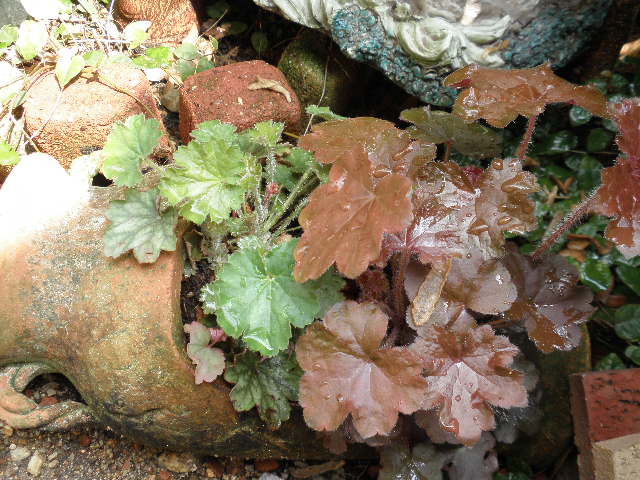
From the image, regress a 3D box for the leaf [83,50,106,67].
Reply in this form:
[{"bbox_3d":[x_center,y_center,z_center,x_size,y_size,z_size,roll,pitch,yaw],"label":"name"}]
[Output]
[{"bbox_3d":[-0.297,-0.239,0.900,0.034,0.010,0.027,-21,49,-19],"label":"leaf"}]

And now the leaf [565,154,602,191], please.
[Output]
[{"bbox_3d":[0.270,-0.070,0.691,0.034,0.010,0.040,-20,69,-11],"label":"leaf"}]

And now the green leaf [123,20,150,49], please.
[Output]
[{"bbox_3d":[-0.252,-0.282,0.940,0.034,0.013,0.042,17,55,12],"label":"green leaf"}]

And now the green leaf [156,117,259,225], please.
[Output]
[{"bbox_3d":[-0.115,-0.069,0.700,0.098,0.027,0.103,-9,59,1],"label":"green leaf"}]

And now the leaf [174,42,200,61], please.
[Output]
[{"bbox_3d":[-0.179,-0.254,0.920,0.033,0.010,0.028,4,53,3],"label":"leaf"}]

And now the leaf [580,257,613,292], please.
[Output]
[{"bbox_3d":[0.254,0.030,0.621,0.030,0.011,0.034,-32,64,-10],"label":"leaf"}]

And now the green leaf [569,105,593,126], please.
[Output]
[{"bbox_3d":[0.369,-0.177,0.970,0.034,0.011,0.035,0,53,0],"label":"green leaf"}]

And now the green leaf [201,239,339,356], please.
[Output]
[{"bbox_3d":[-0.044,0.050,0.600,0.118,0.028,0.112,-4,69,5],"label":"green leaf"}]

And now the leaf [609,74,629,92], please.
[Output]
[{"bbox_3d":[0.366,-0.193,0.840,0.024,0.008,0.027,0,56,0],"label":"leaf"}]

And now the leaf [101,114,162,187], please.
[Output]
[{"bbox_3d":[-0.203,-0.096,0.735,0.073,0.018,0.073,28,67,21],"label":"leaf"}]

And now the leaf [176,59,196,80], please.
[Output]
[{"bbox_3d":[-0.150,-0.188,0.751,0.025,0.008,0.032,22,65,18],"label":"leaf"}]

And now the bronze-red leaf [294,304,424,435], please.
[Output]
[{"bbox_3d":[0.033,0.104,0.550,0.107,0.027,0.114,-3,72,2],"label":"bronze-red leaf"}]

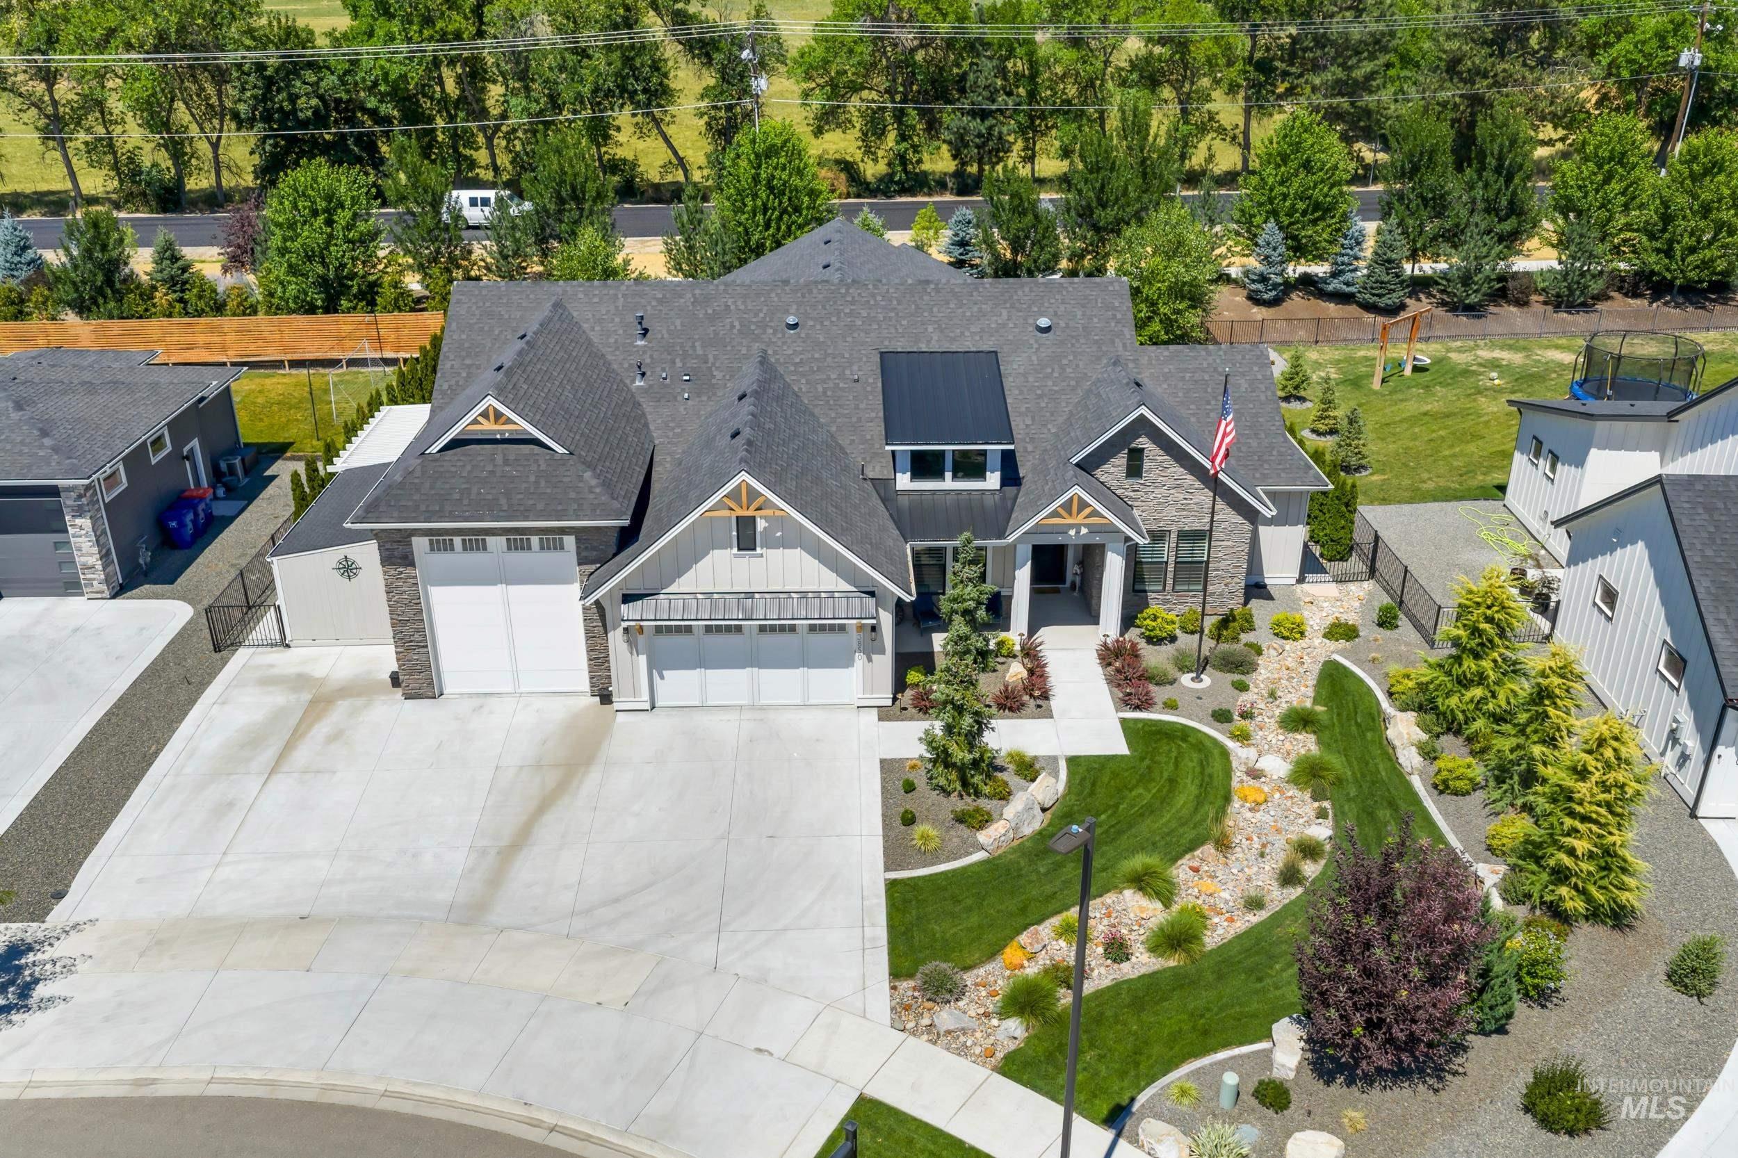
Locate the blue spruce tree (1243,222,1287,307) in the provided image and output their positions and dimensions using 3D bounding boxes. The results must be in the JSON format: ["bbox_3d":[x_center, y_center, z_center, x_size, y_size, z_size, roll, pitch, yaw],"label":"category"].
[{"bbox_3d":[19.180,-15.337,65.500,2.200,3.900,2.200,0,25,0],"label":"blue spruce tree"}]

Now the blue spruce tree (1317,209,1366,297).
[{"bbox_3d":[23.354,-15.941,66.248,2.300,4.350,2.300,-1,25,-1],"label":"blue spruce tree"}]

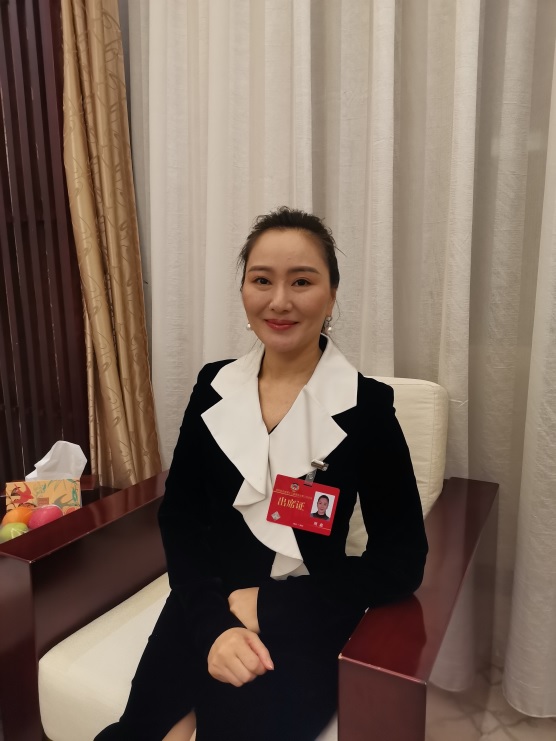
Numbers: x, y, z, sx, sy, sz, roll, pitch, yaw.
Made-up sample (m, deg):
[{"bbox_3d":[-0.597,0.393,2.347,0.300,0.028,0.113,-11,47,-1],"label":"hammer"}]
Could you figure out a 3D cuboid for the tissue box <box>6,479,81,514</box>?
[{"bbox_3d":[-0.582,0.318,1.406,0.174,0.100,0.100,-2,3,-14],"label":"tissue box"}]

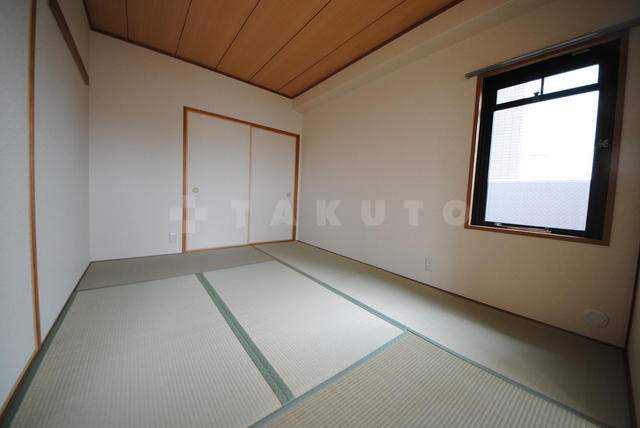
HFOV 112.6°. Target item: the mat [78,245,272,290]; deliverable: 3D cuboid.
[{"bbox_3d":[-1.483,0.566,2.490,1.711,0.040,0.851,0,5,-39],"label":"mat"}]

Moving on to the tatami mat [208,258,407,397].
[{"bbox_3d":[-0.329,0.679,1.764,0.834,0.040,1.711,0,5,-39],"label":"tatami mat"}]

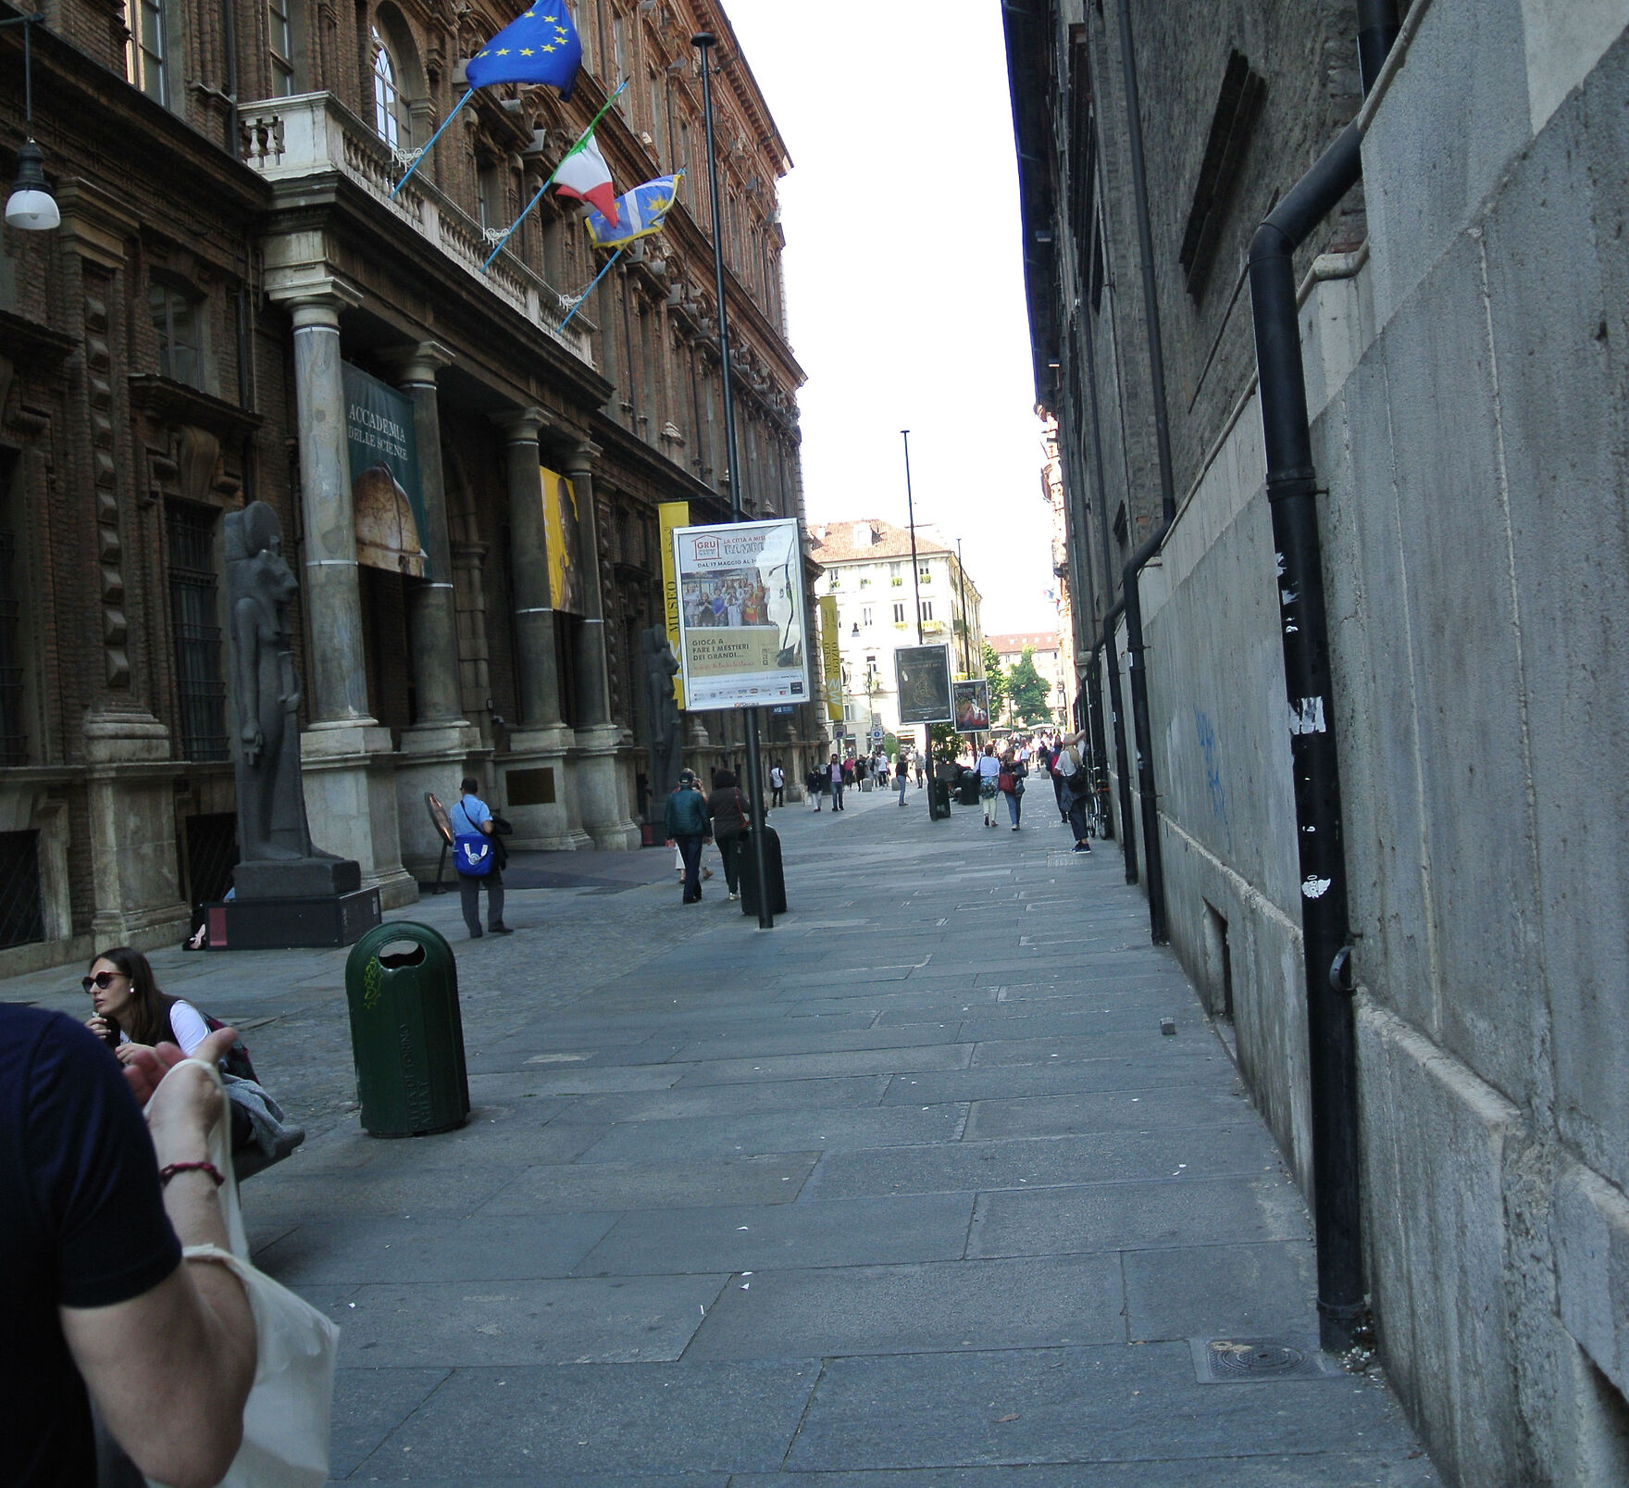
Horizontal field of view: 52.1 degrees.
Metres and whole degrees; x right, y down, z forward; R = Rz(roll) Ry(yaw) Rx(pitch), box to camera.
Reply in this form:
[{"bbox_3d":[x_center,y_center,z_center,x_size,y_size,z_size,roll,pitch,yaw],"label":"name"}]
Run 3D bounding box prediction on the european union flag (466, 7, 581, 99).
[{"bbox_3d":[-4.613,-11.127,26.548,1.900,1.850,0.600,-4,-1,8],"label":"european union flag"}]

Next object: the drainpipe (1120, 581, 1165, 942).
[{"bbox_3d":[2.643,0.111,13.350,0.130,2.900,0.125,-4,-1,8],"label":"drainpipe"}]

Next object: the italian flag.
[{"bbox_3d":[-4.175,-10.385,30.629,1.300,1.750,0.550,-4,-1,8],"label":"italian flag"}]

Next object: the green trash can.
[{"bbox_3d":[-2.016,1.411,8.350,0.550,1.030,0.530,-4,-1,-10],"label":"green trash can"}]

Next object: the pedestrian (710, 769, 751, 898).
[{"bbox_3d":[-1.018,1.121,20.600,0.540,1.620,0.400,-4,-1,3],"label":"pedestrian"}]

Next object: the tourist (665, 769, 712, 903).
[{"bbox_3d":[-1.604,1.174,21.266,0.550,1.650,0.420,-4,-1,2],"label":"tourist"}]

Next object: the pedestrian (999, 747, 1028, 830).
[{"bbox_3d":[3.955,0.867,33.200,0.520,1.650,0.420,-4,-1,7],"label":"pedestrian"}]

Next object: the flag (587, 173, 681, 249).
[{"bbox_3d":[-3.593,-10.601,33.200,1.750,1.400,0.650,-4,-1,-14],"label":"flag"}]

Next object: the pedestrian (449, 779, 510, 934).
[{"bbox_3d":[-3.726,1.275,18.604,0.600,1.720,0.480,-4,-1,3],"label":"pedestrian"}]

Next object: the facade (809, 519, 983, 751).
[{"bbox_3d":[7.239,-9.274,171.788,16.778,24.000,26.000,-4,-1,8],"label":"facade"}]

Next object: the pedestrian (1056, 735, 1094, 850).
[{"bbox_3d":[3.777,0.717,24.200,0.500,1.720,0.500,-4,-1,-21],"label":"pedestrian"}]

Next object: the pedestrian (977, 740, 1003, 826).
[{"bbox_3d":[3.605,0.838,34.300,0.520,1.660,0.400,-4,-1,8],"label":"pedestrian"}]

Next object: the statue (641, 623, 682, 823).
[{"bbox_3d":[-3.267,-0.489,37.600,1.150,4.500,0.850,-4,-1,8],"label":"statue"}]

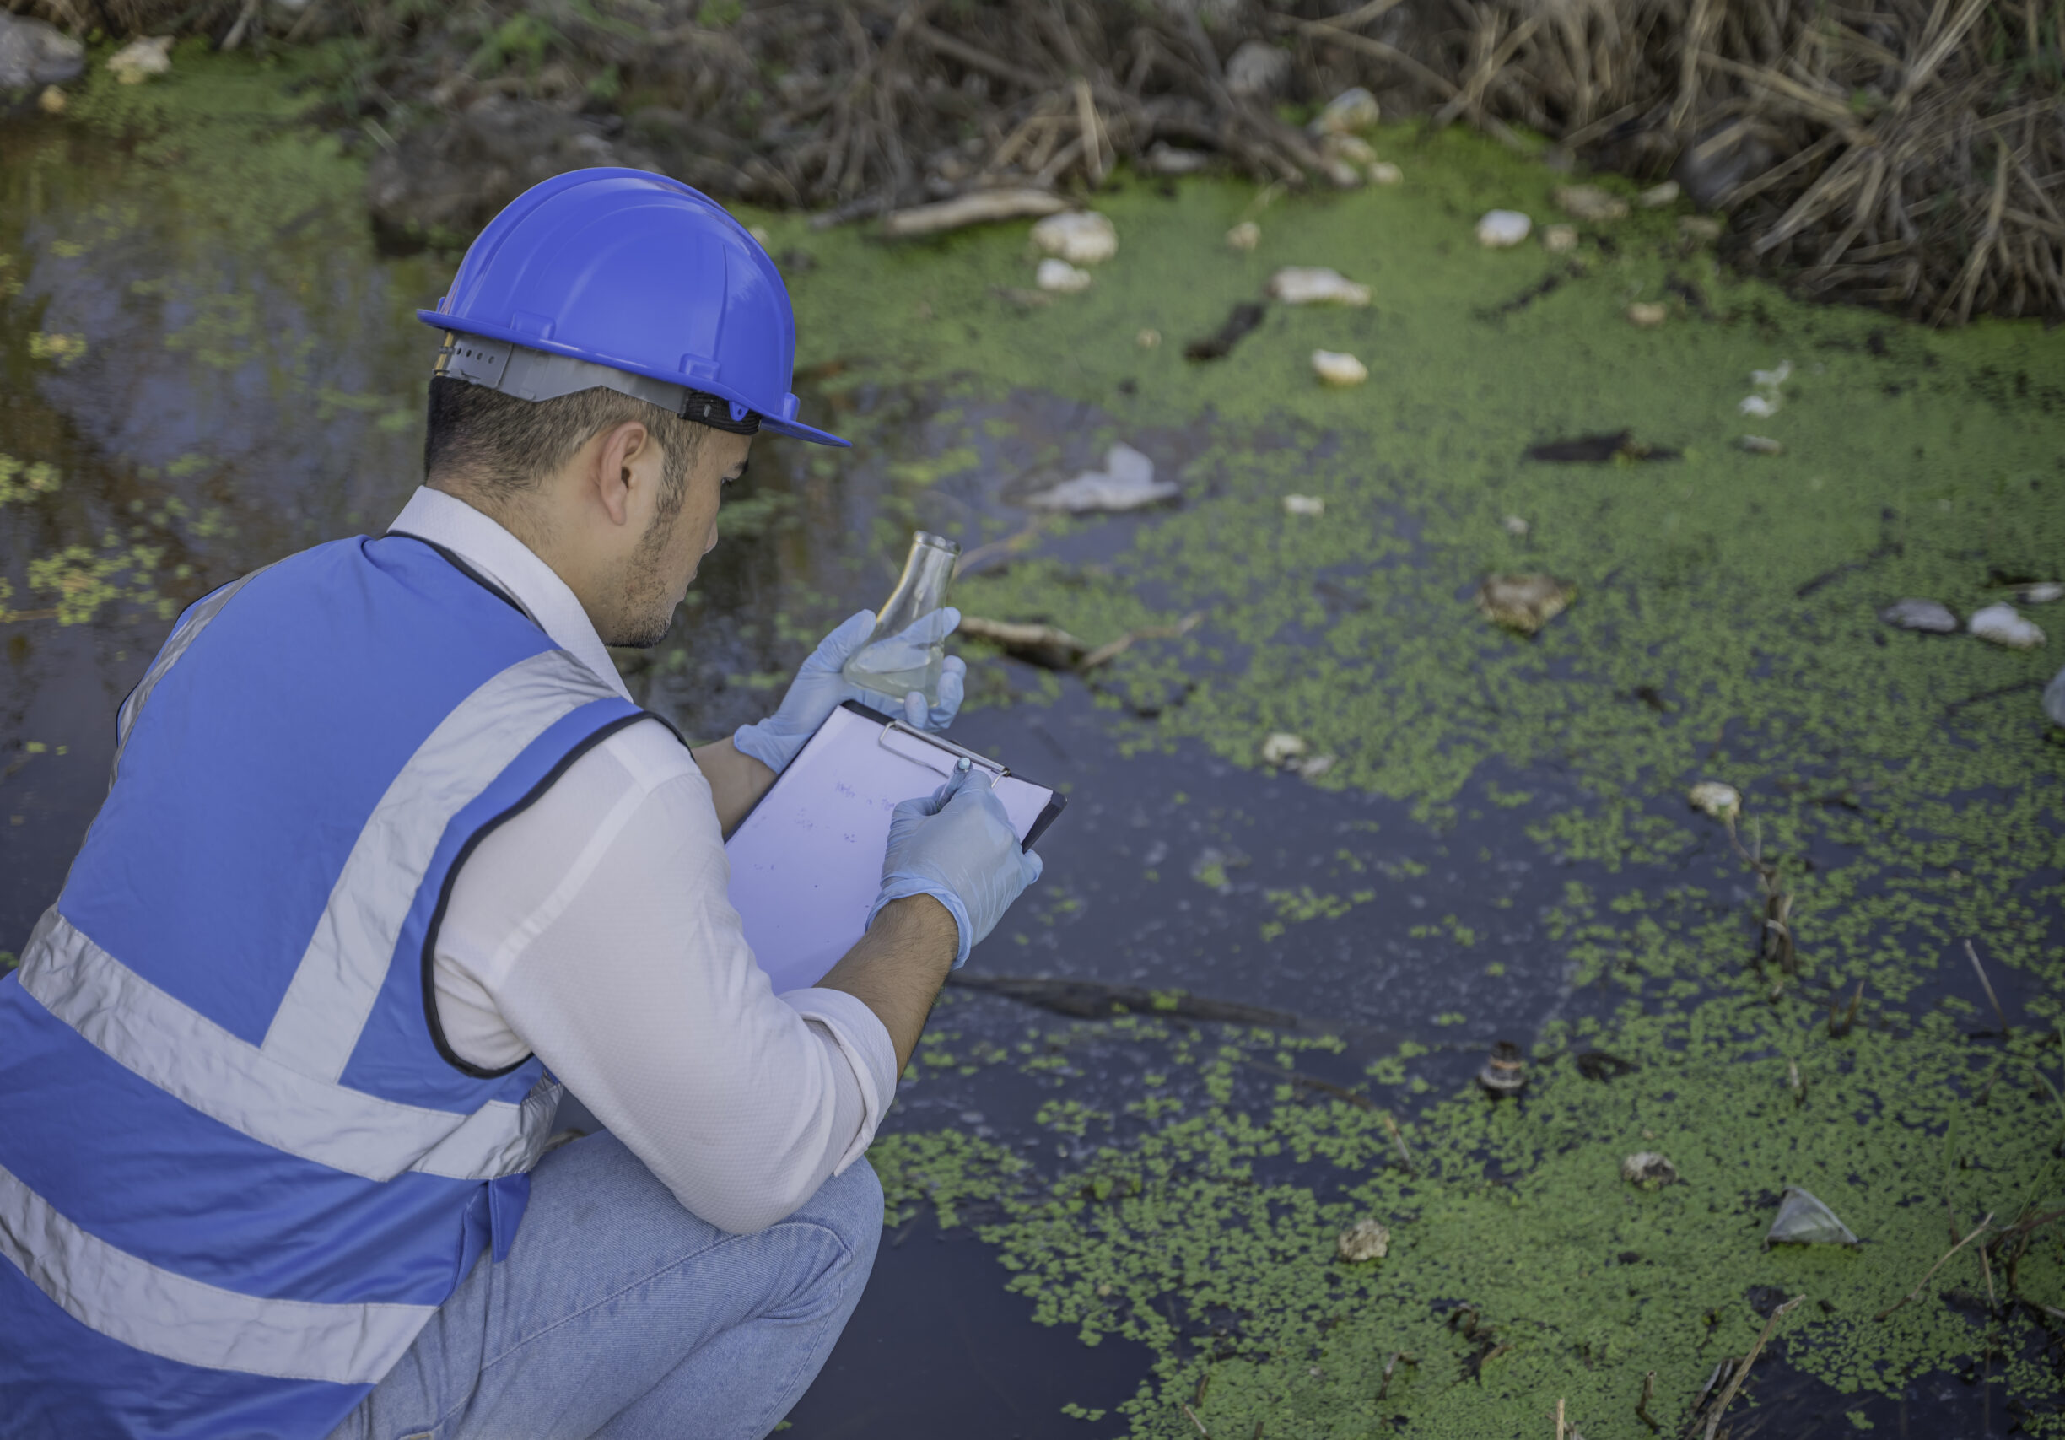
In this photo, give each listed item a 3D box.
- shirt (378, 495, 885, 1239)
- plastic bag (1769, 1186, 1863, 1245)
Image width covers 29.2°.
[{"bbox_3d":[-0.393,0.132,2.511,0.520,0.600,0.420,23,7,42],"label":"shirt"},{"bbox_3d":[0.719,0.458,3.650,0.087,0.048,0.058,0,23,0],"label":"plastic bag"}]

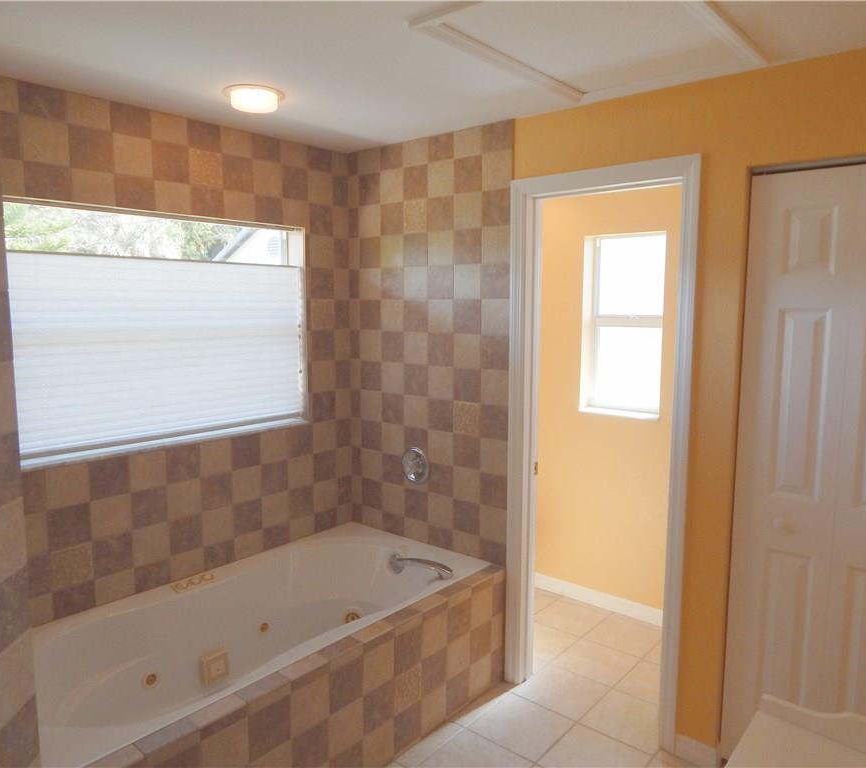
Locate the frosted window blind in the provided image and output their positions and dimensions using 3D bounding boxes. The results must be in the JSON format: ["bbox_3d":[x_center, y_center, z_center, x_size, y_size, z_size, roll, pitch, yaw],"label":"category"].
[{"bbox_3d":[-1.053,-0.154,2.661,0.035,0.698,1.255,6,9,40],"label":"frosted window blind"}]

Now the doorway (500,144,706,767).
[{"bbox_3d":[0.650,0.271,2.584,0.755,2.162,0.145,6,9,40],"label":"doorway"}]

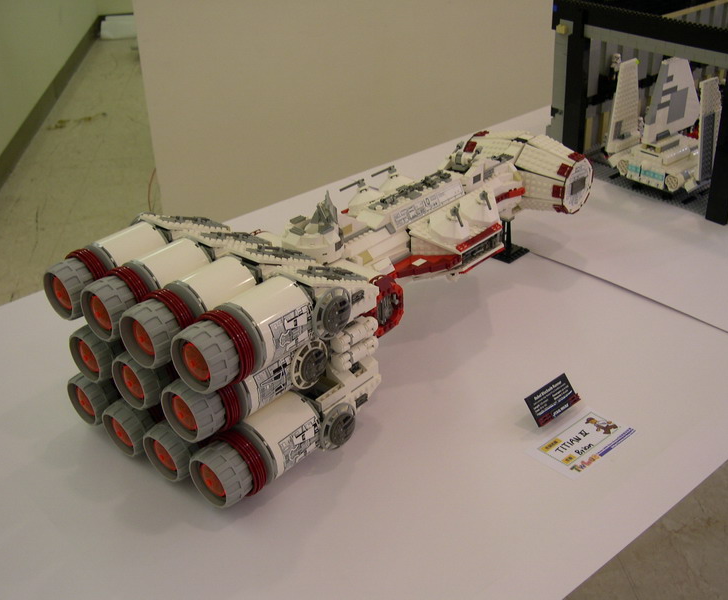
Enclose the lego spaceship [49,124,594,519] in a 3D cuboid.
[{"bbox_3d":[0.022,-0.055,0.979,0.256,0.203,0.685,22,38,37],"label":"lego spaceship"}]

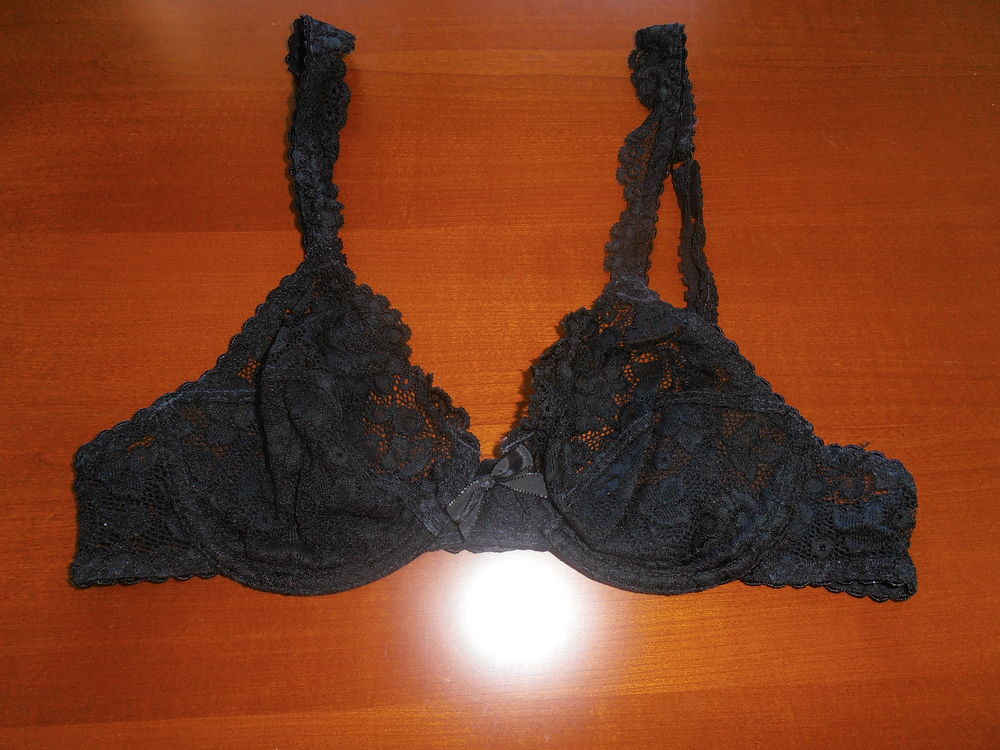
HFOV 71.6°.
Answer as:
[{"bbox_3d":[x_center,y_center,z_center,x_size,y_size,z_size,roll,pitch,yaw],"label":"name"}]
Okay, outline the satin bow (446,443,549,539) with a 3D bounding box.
[{"bbox_3d":[-0.001,0.053,0.319,0.047,0.011,0.043,0,69,1],"label":"satin bow"}]

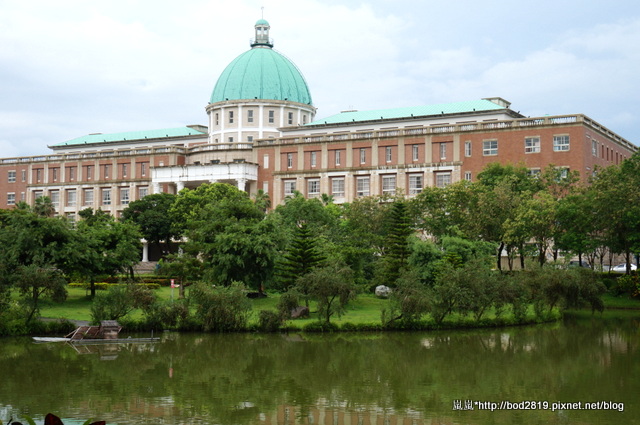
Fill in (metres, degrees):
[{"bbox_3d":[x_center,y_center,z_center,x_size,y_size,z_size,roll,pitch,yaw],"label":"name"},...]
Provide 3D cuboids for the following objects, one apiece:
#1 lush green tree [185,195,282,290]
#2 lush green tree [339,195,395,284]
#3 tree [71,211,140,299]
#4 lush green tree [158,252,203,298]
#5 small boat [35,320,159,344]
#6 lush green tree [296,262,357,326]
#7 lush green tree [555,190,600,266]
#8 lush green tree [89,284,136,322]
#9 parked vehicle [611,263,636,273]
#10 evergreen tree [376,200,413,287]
[{"bbox_3d":[-7.855,2.860,79.000,8.900,8.990,8.200,0,-3,0],"label":"lush green tree"},{"bbox_3d":[5.024,2.971,94.000,6.050,9.830,6.000,0,-3,0],"label":"lush green tree"},{"bbox_3d":[-19.231,3.631,78.000,6.630,7.980,6.300,0,-3,0],"label":"tree"},{"bbox_3d":[-12.347,5.576,77.000,3.890,4.070,3.700,0,-3,0],"label":"lush green tree"},{"bbox_3d":[-13.031,6.936,50.500,7.200,1.300,2.000,0,-3,-3],"label":"small boat"},{"bbox_3d":[0.437,5.514,58.500,4.030,4.170,3.830,0,-3,0],"label":"lush green tree"},{"bbox_3d":[29.302,2.219,99.000,5.230,9.440,5.200,0,-3,0],"label":"lush green tree"},{"bbox_3d":[-14.004,6.239,59.000,3.120,2.710,2.960,0,-3,0],"label":"lush green tree"},{"bbox_3d":[41.924,7.694,119.000,4.500,1.470,1.750,-1,-3,21],"label":"parked vehicle"},{"bbox_3d":[7.012,3.101,83.000,3.700,8.490,3.700,0,-3,0],"label":"evergreen tree"}]

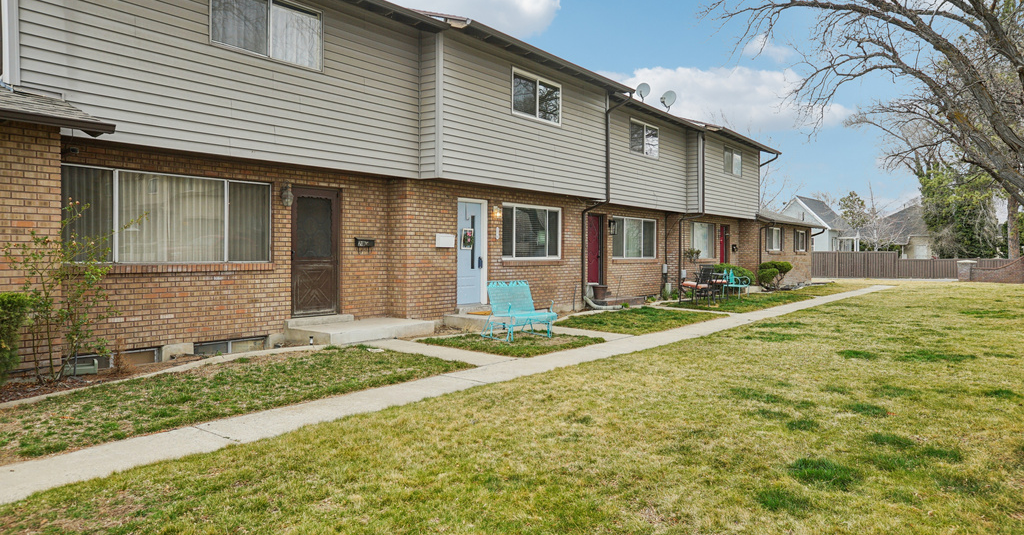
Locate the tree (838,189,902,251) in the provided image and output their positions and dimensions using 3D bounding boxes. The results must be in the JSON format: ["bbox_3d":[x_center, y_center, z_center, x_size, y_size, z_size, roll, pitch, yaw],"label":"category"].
[{"bbox_3d":[30.236,-3.173,60.078,5.200,7.322,5.400,1,2,36],"label":"tree"}]

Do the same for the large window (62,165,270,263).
[{"bbox_3d":[-4.531,-0.641,9.524,0.100,1.184,2.955,1,1,36],"label":"large window"}]

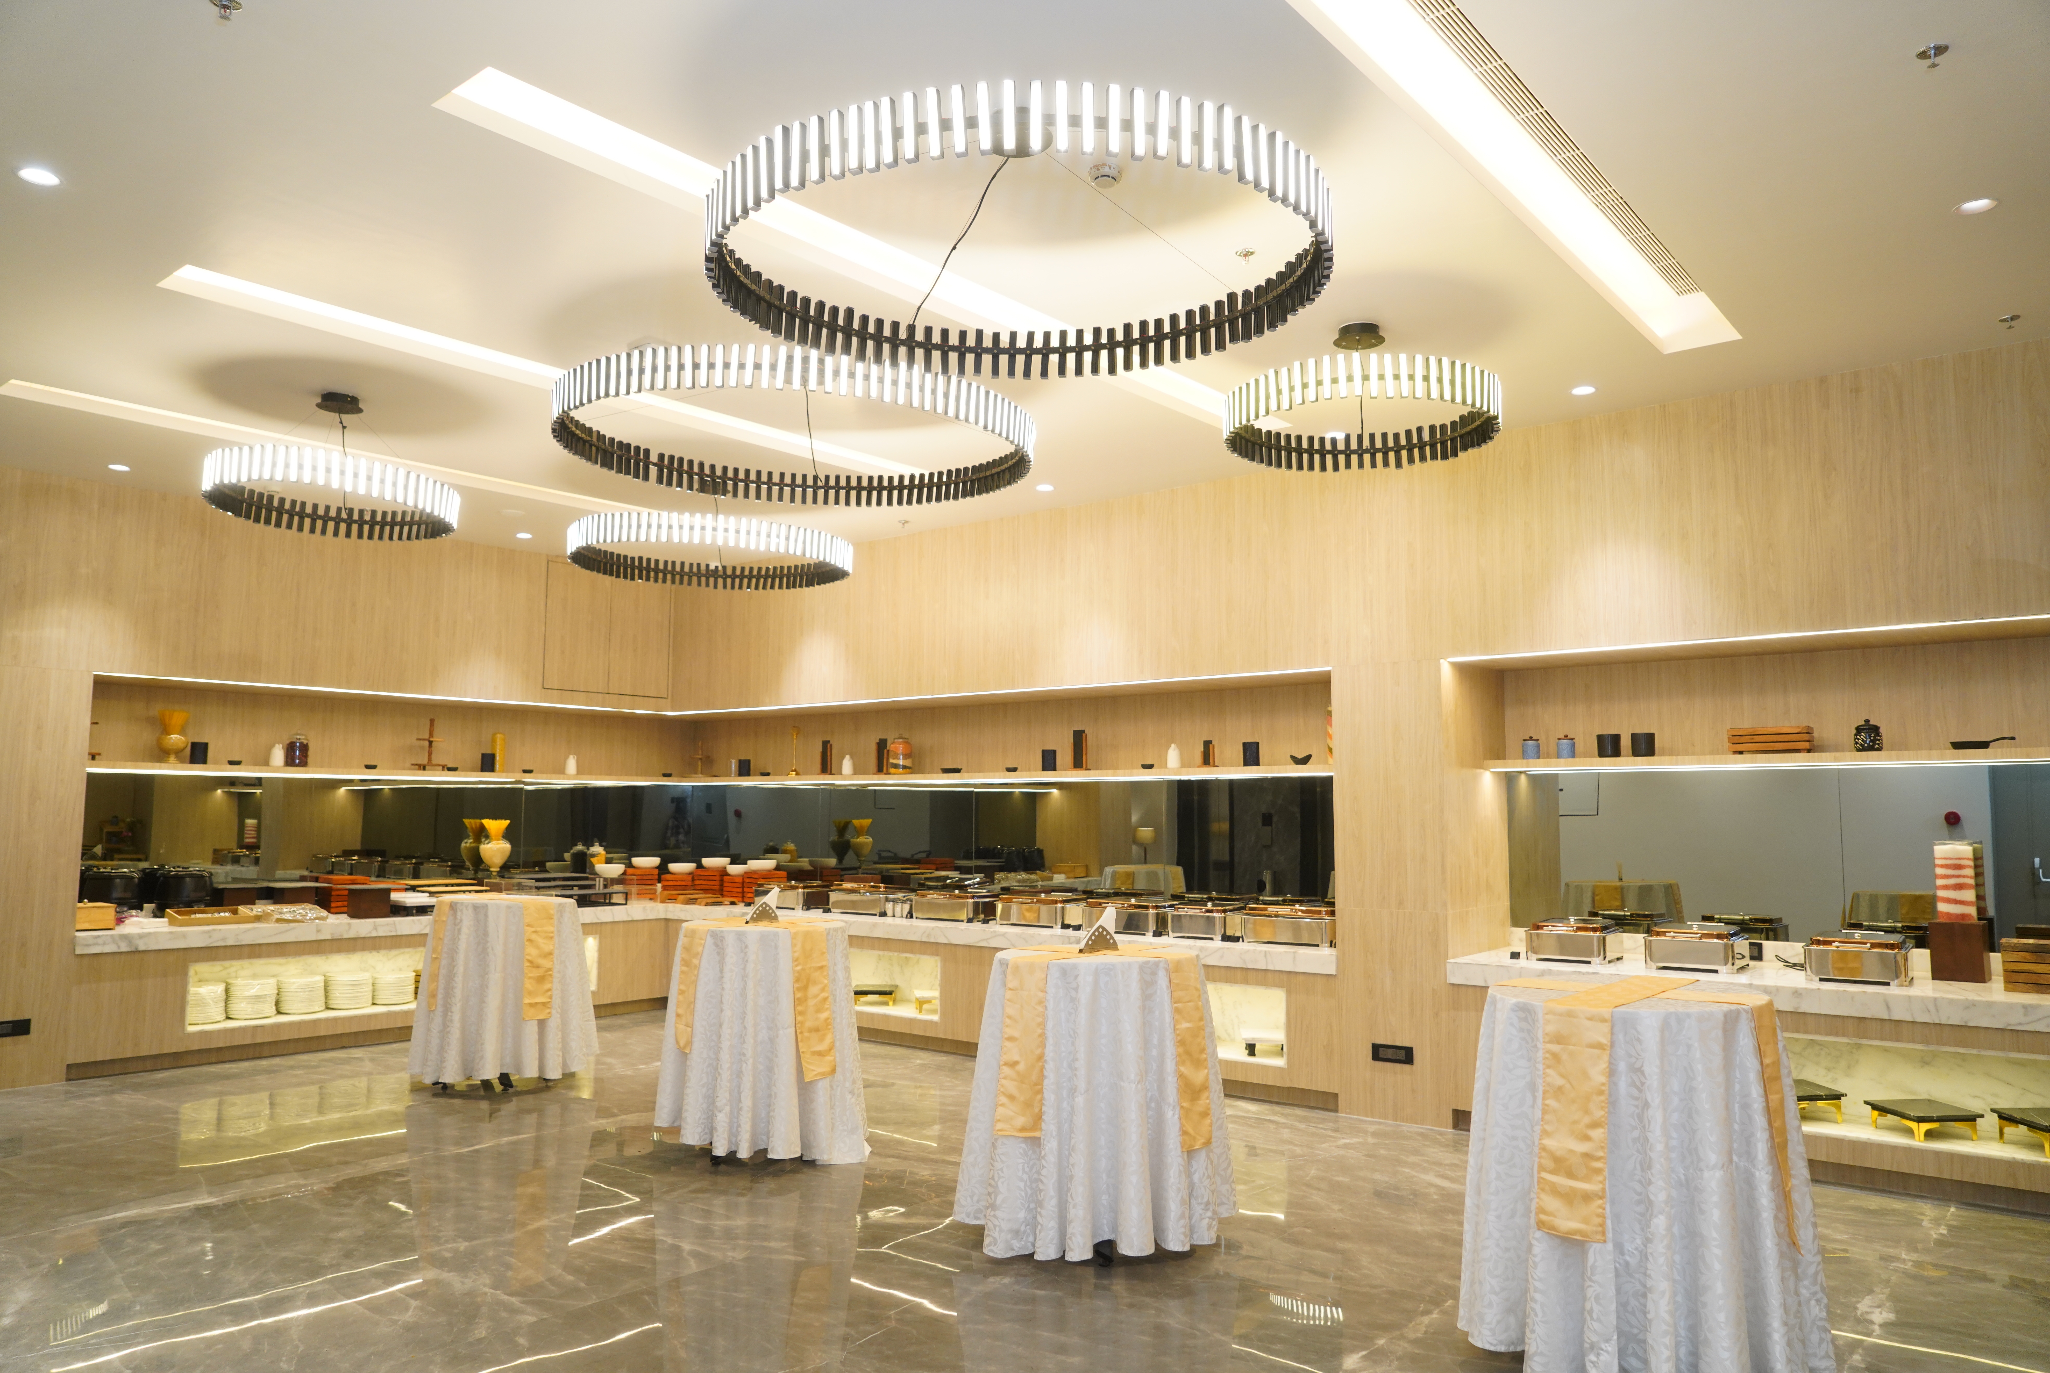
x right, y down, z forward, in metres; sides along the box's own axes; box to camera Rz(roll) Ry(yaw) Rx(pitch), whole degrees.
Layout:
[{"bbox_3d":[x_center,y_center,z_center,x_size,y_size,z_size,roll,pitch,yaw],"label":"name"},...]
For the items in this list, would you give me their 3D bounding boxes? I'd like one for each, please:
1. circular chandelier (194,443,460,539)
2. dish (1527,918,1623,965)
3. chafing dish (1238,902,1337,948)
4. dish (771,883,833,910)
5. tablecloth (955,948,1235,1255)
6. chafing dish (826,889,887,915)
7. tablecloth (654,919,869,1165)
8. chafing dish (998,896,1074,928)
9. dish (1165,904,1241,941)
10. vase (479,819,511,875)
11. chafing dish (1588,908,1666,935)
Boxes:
[{"bbox_3d":[-3.274,-0.893,6.489,1.090,0.170,1.090,-4,-10,38],"label":"circular chandelier"},{"bbox_3d":[2.904,1.328,7.188,0.410,0.215,0.410,-4,-7,38],"label":"dish"},{"bbox_3d":[1.633,1.401,8.041,0.540,0.220,0.420,-4,-7,40],"label":"chafing dish"},{"bbox_3d":[-1.803,1.658,10.889,0.576,0.200,0.420,-4,-7,40],"label":"dish"},{"bbox_3d":[0.295,1.582,5.449,1.100,1.030,1.100,0,-5,0],"label":"tablecloth"},{"bbox_3d":[-1.149,1.621,10.352,0.570,0.195,0.390,-4,-7,38],"label":"chafing dish"},{"bbox_3d":[-1.281,1.700,6.734,1.000,1.051,1.000,0,-5,0],"label":"tablecloth"},{"bbox_3d":[0.159,1.514,9.262,0.560,0.205,0.420,-4,-7,40],"label":"chafing dish"},{"bbox_3d":[1.170,1.439,8.424,0.378,0.210,0.420,-4,-7,40],"label":"dish"},{"bbox_3d":[-4.222,1.296,10.916,0.255,0.475,0.255,-4,-7,38],"label":"vase"},{"bbox_3d":[3.397,1.392,7.795,0.390,0.210,0.450,-4,-7,40],"label":"chafing dish"}]

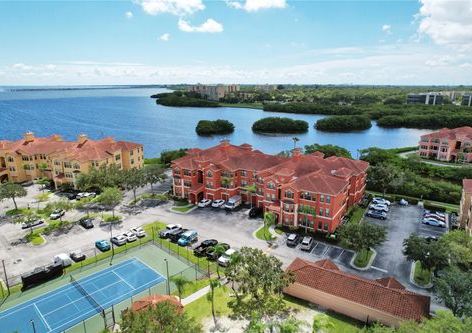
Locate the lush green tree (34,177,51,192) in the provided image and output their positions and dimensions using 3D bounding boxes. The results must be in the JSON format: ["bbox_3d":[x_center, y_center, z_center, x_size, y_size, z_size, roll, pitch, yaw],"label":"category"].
[{"bbox_3d":[-61.509,6.109,97.414,4.700,5.100,4.700,0,15,0],"label":"lush green tree"}]

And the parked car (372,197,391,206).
[{"bbox_3d":[43.593,10.559,91.254,4.700,1.600,1.880,9,17,31],"label":"parked car"}]

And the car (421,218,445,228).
[{"bbox_3d":[49.029,13.970,75.597,4.750,1.450,1.830,8,17,29],"label":"car"}]

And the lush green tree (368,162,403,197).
[{"bbox_3d":[45.579,4.313,93.775,10.000,10.800,10.000,0,15,0],"label":"lush green tree"}]

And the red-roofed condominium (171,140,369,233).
[{"bbox_3d":[10.250,1.330,96.330,53.000,15.500,37.000,9,17,30],"label":"red-roofed condominium"}]

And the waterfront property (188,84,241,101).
[{"bbox_3d":[-49.791,-168.664,703.544,122.000,34.000,60.000,0,15,0],"label":"waterfront property"}]

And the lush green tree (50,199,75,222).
[{"bbox_3d":[-45.568,11.683,79.409,6.600,5.500,6.200,0,15,0],"label":"lush green tree"}]

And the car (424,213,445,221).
[{"bbox_3d":[51.492,13.133,79.423,4.700,1.500,1.850,8,17,29],"label":"car"}]

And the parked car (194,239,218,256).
[{"bbox_3d":[-6.073,16.920,63.309,1.950,1.850,5.500,13,20,40],"label":"parked car"}]

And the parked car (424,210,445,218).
[{"bbox_3d":[53.511,12.944,82.416,4.700,1.520,1.850,9,17,31],"label":"parked car"}]

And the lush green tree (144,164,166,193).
[{"bbox_3d":[-25.106,4.714,95.113,6.800,9.100,6.800,0,15,0],"label":"lush green tree"}]

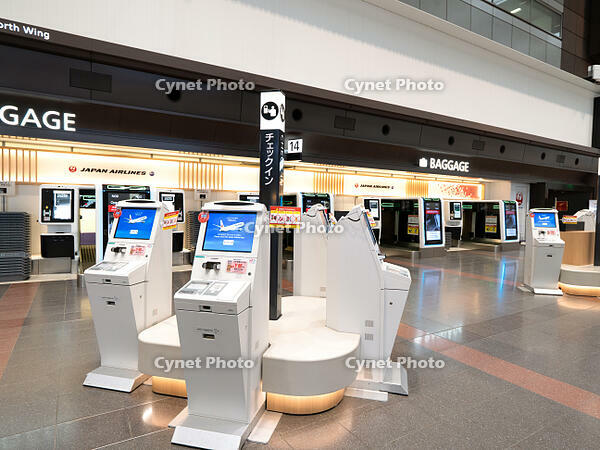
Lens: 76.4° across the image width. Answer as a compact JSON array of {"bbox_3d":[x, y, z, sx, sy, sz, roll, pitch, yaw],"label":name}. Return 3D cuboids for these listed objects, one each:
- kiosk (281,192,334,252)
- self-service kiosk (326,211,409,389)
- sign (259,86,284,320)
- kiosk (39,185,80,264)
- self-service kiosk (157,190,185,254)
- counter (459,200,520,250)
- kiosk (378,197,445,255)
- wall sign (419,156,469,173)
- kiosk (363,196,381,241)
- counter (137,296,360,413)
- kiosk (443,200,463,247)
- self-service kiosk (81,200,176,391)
[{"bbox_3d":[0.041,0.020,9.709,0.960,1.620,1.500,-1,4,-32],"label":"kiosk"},{"bbox_3d":[0.602,0.580,3.279,0.675,1.513,0.445,2,3,14],"label":"self-service kiosk"},{"bbox_3d":[-0.261,-0.167,3.530,0.188,2.065,0.165,2,3,14],"label":"sign"},{"bbox_3d":[-5.380,-0.052,8.525,0.736,1.713,0.400,-1,1,-32],"label":"kiosk"},{"bbox_3d":[-3.357,-0.071,9.809,0.707,1.713,0.400,-1,1,-32],"label":"self-service kiosk"},{"bbox_3d":[7.958,-0.013,15.874,1.196,1.850,1.660,-1,1,-32],"label":"counter"},{"bbox_3d":[3.946,0.024,13.327,1.187,1.850,1.660,-1,1,-32],"label":"kiosk"},{"bbox_3d":[5.250,-2.150,13.712,2.816,0.370,0.100,-1,1,-32],"label":"wall sign"},{"bbox_3d":[2.458,-0.102,13.501,0.682,1.726,0.400,-1,1,-32],"label":"kiosk"},{"bbox_3d":[-0.242,1.085,3.524,1.820,0.445,1.800,2,3,14],"label":"counter"},{"bbox_3d":[6.440,-0.104,16.030,0.692,1.795,0.400,-1,1,-32],"label":"kiosk"},{"bbox_3d":[-1.446,0.538,3.322,0.445,1.513,0.675,2,3,14],"label":"self-service kiosk"}]

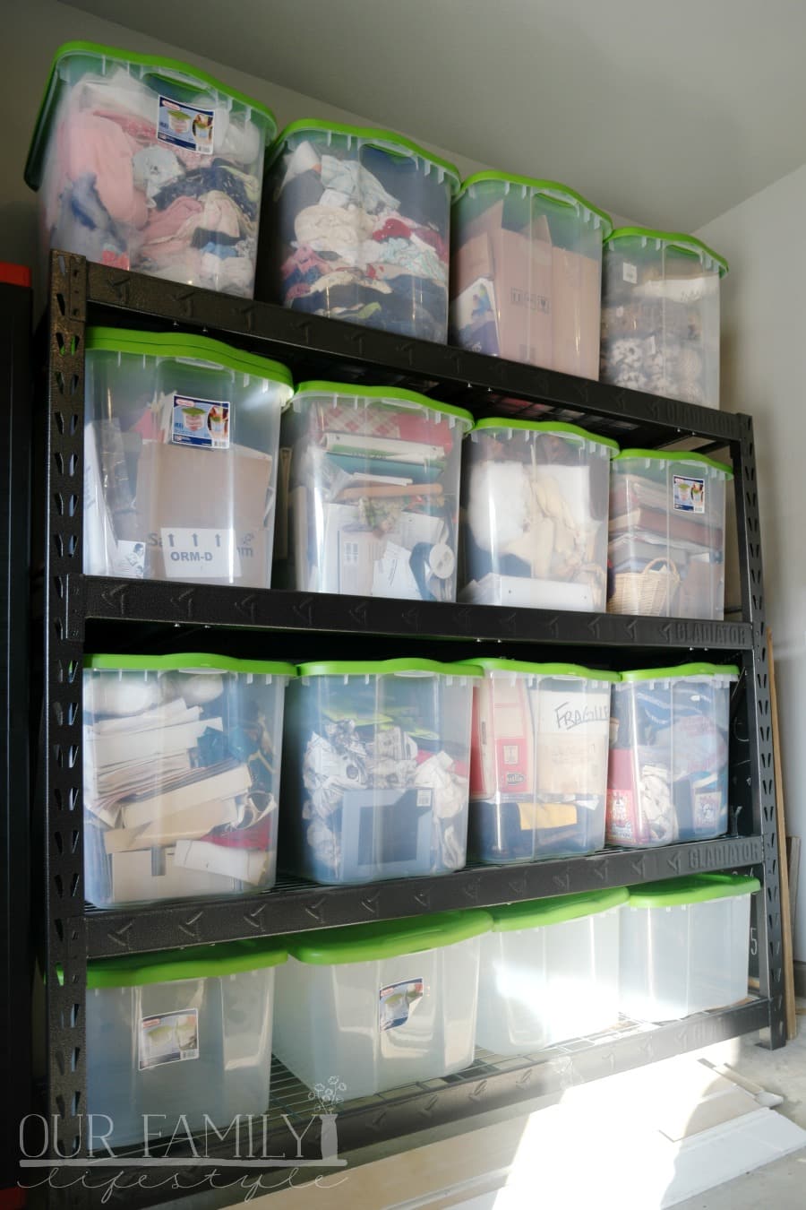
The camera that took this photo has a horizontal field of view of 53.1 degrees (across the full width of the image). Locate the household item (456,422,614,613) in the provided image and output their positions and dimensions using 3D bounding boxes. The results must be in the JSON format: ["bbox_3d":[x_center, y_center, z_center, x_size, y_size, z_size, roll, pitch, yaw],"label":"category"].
[{"bbox_3d":[0.229,-0.198,2.310,0.465,0.460,0.570,4,-7,-29],"label":"household item"}]

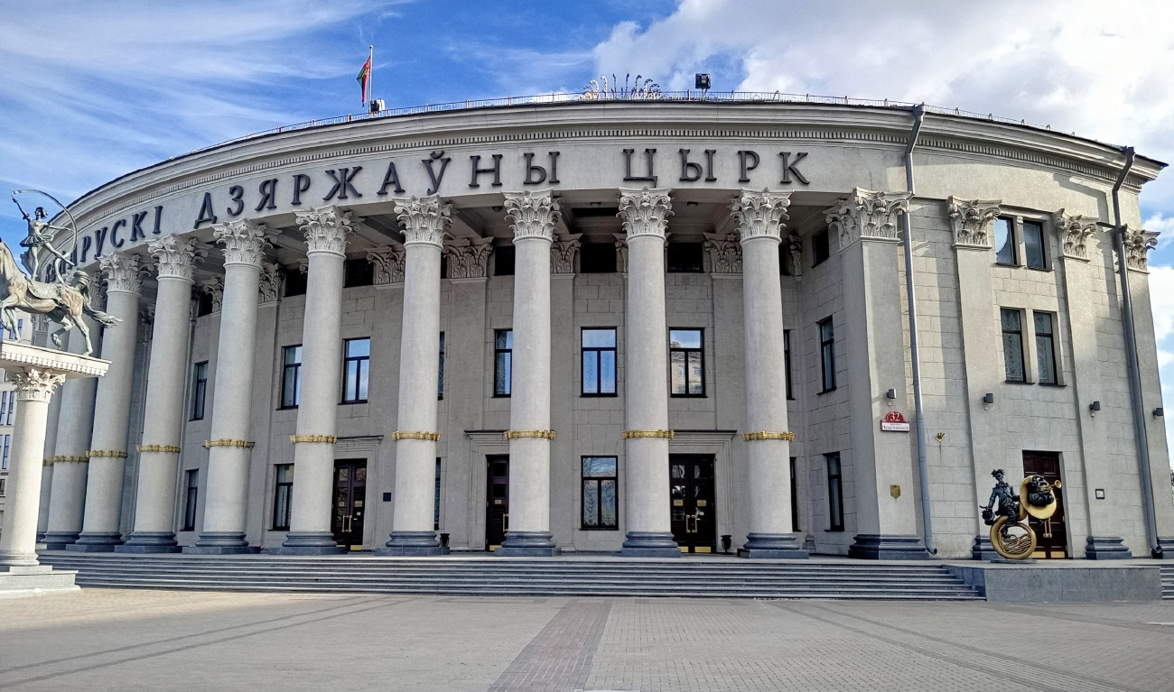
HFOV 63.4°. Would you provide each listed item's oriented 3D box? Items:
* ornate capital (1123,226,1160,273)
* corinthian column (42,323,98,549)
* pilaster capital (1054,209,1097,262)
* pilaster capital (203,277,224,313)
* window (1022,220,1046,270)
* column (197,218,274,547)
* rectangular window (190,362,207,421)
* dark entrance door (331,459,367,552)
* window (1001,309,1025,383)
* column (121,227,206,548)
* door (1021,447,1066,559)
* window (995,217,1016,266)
[{"bbox_3d":[21.033,-3.619,36.433,1.980,1.580,0.650,7,-13,-30],"label":"ornate capital"},{"bbox_3d":[-22.654,2.826,42.373,1.880,12.165,1.880,11,-15,-43],"label":"corinthian column"},{"bbox_3d":[17.555,-3.848,34.231,1.960,1.603,0.742,6,-12,-27],"label":"pilaster capital"},{"bbox_3d":[-16.524,-2.234,43.076,2.158,1.603,0.693,-9,-14,39],"label":"pilaster capital"},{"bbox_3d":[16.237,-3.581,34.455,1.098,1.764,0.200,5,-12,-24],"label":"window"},{"bbox_3d":[-13.639,1.551,36.824,1.919,12.695,1.919,-5,-13,26],"label":"column"},{"bbox_3d":[-17.746,2.025,43.674,1.352,2.626,0.200,-10,-15,43],"label":"rectangular window"},{"bbox_3d":[-9.325,6.278,37.496,1.801,3.563,0.158,-5,-12,23],"label":"dark entrance door"},{"bbox_3d":[14.709,0.037,33.074,1.109,2.623,0.158,5,-12,-22],"label":"window"},{"bbox_3d":[-16.265,1.856,36.732,1.823,11.956,1.823,-7,-13,33],"label":"column"},{"bbox_3d":[15.452,5.417,32.320,1.841,3.593,0.158,5,-12,-23],"label":"door"},{"bbox_3d":[15.129,-3.813,34.387,0.950,1.800,0.180,4,-12,-20],"label":"window"}]

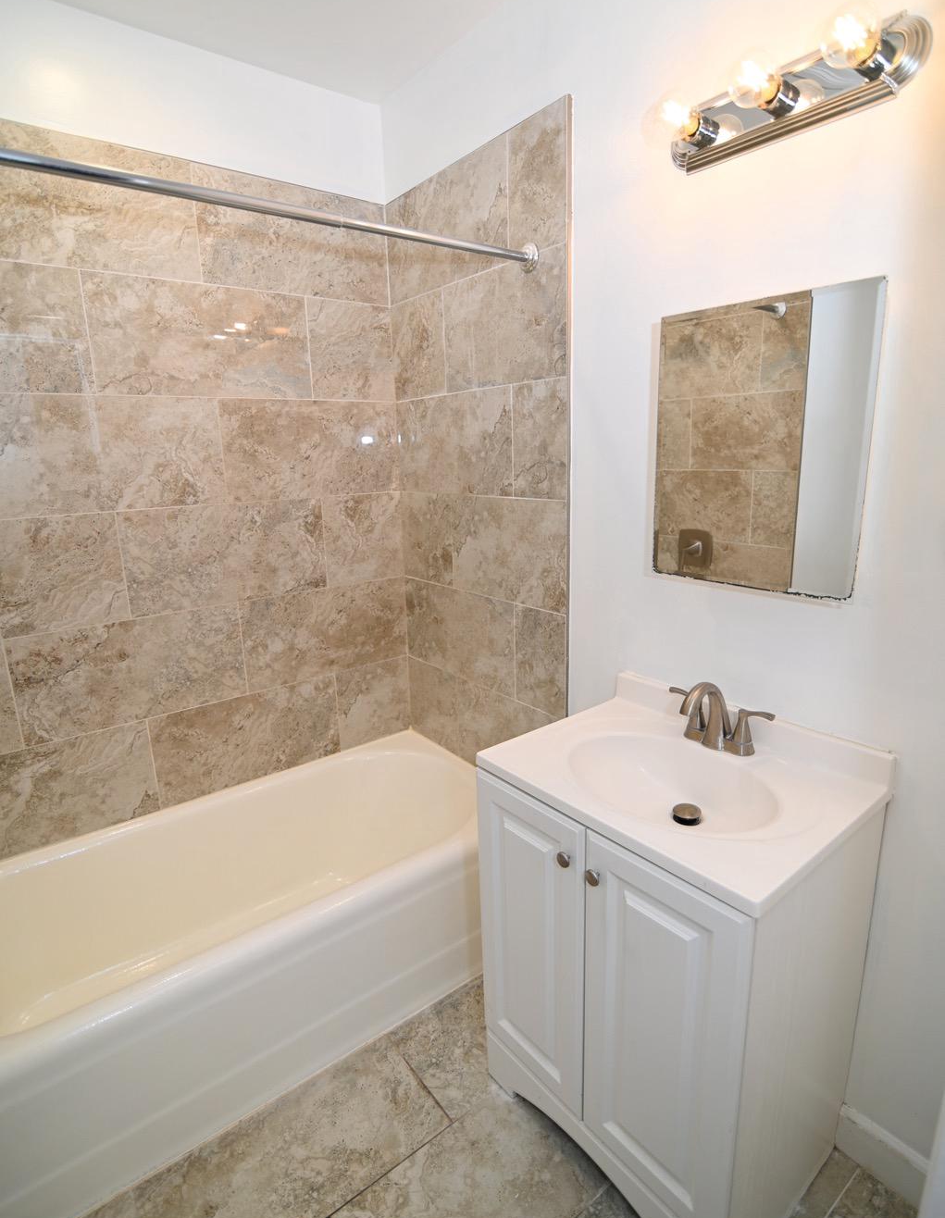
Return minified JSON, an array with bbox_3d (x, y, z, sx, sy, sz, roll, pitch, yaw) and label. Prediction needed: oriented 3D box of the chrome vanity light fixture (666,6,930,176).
[{"bbox_3d":[0.481,-0.862,1.054,0.140,0.115,0.448,-12,17,-37],"label":"chrome vanity light fixture"}]

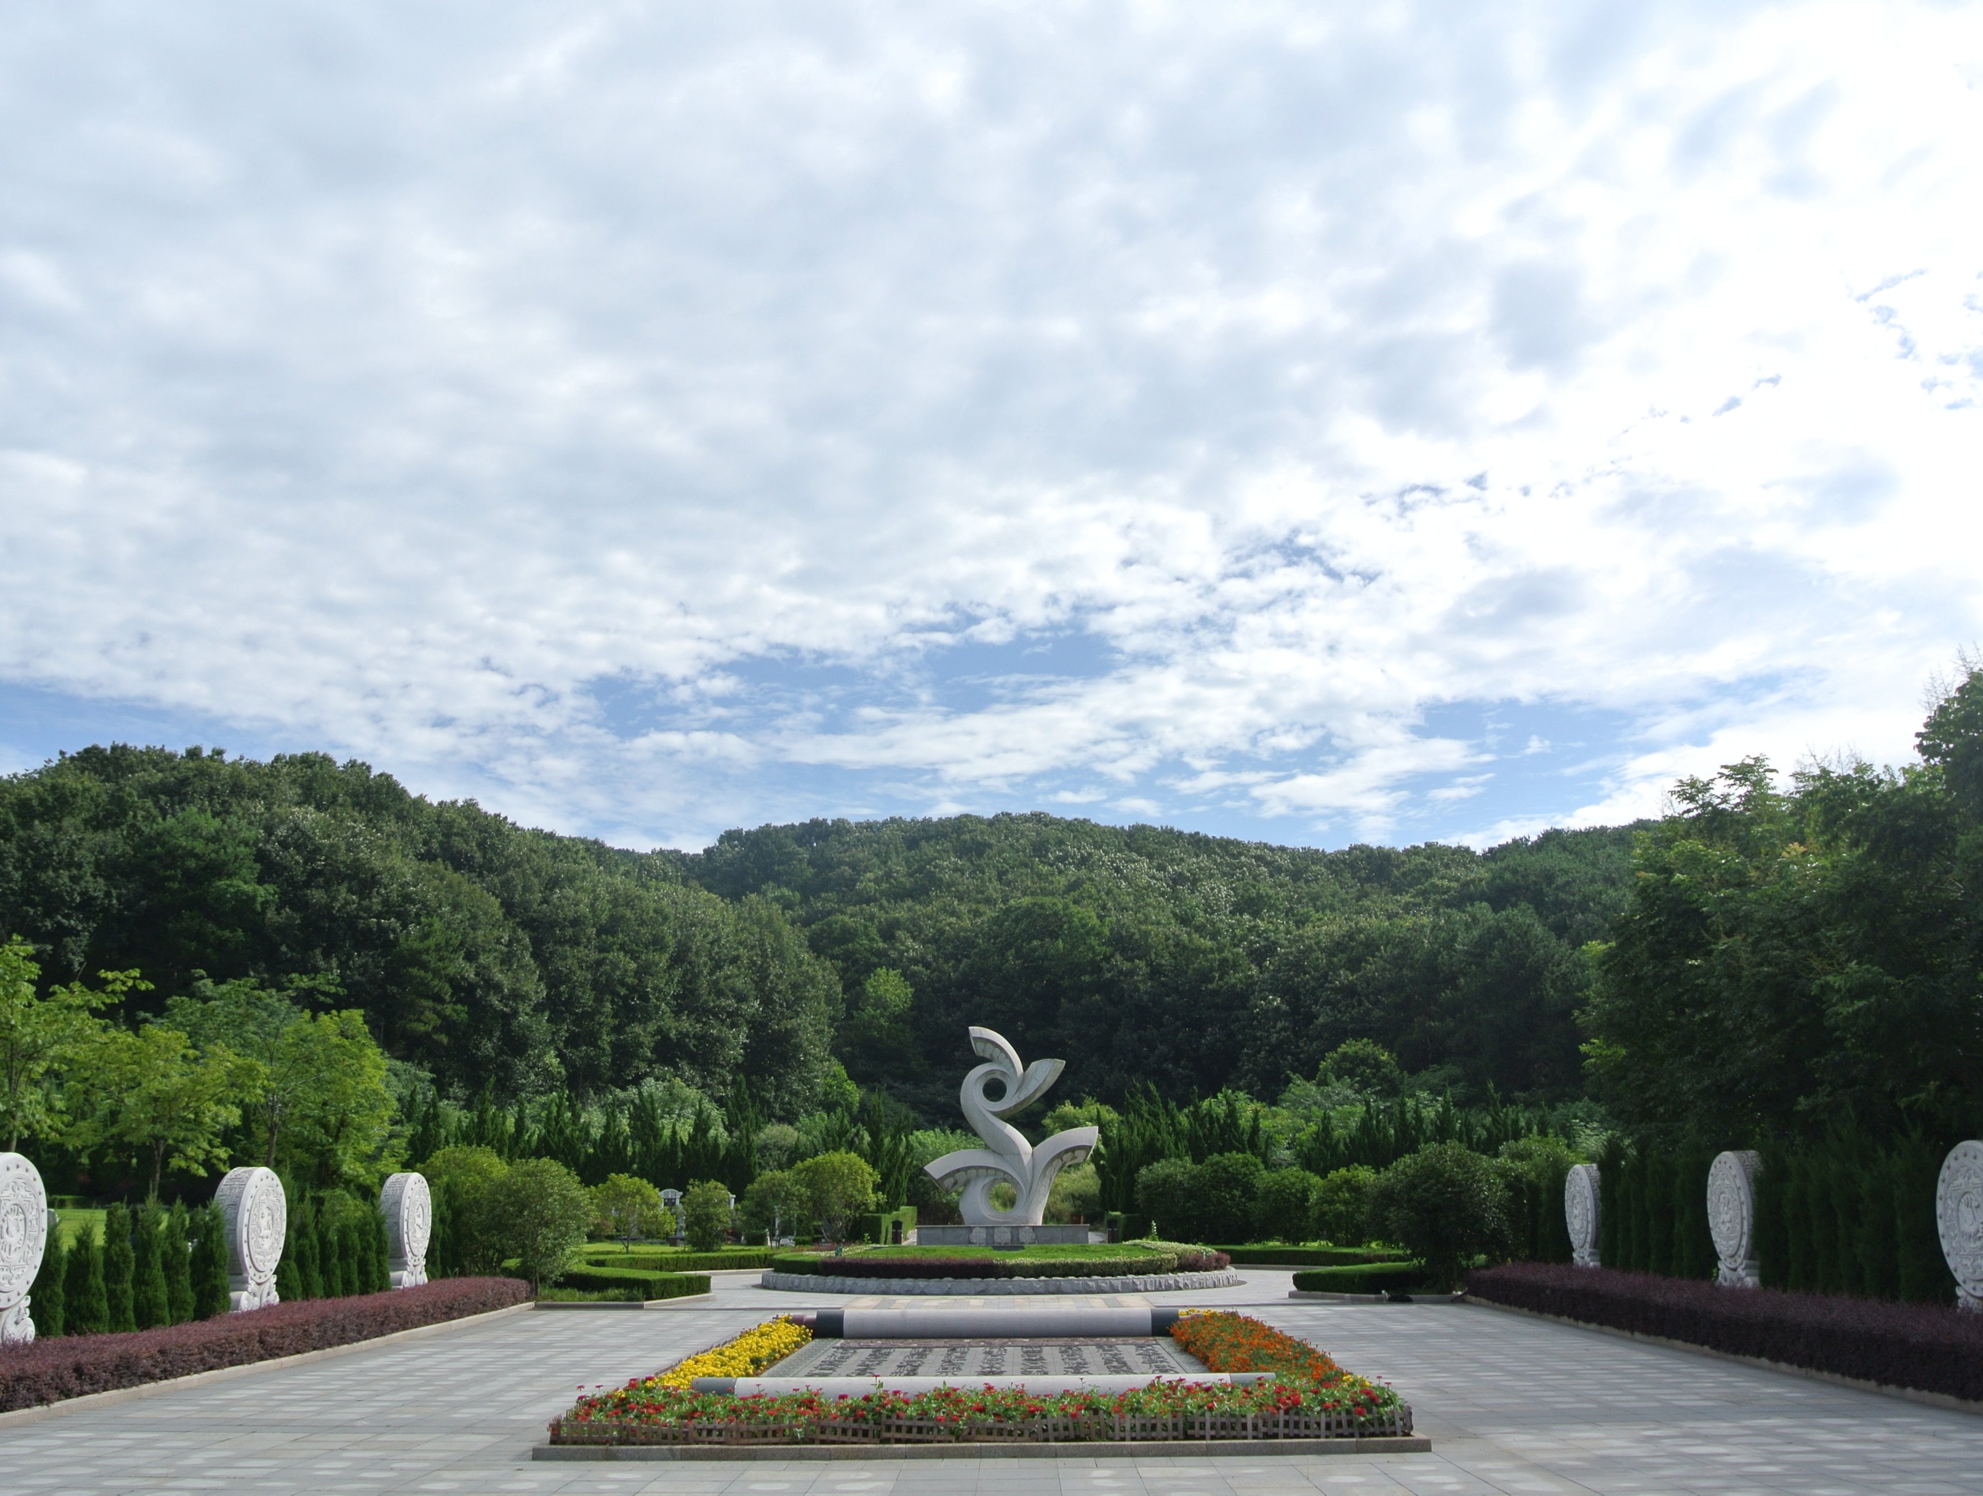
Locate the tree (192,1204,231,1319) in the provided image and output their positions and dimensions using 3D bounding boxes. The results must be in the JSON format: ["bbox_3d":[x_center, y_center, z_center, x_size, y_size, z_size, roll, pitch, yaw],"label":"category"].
[{"bbox_3d":[-9.283,6.252,22.281,0.450,1.620,0.450,0,-14,0],"label":"tree"}]

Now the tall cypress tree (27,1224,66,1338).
[{"bbox_3d":[-9.307,5.406,18.401,0.420,1.420,0.420,0,-14,0],"label":"tall cypress tree"}]

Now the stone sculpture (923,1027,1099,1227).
[{"bbox_3d":[0.445,8.071,39.809,3.765,4.170,1.113,0,-14,0],"label":"stone sculpture"}]

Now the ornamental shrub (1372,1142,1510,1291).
[{"bbox_3d":[8.038,8.292,33.183,2.429,2.581,2.328,0,-14,0],"label":"ornamental shrub"}]

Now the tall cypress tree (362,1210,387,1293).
[{"bbox_3d":[-9.245,7.701,28.032,0.400,1.540,0.400,0,-14,0],"label":"tall cypress tree"}]

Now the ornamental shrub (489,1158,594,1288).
[{"bbox_3d":[-7.954,8.418,32.964,1.822,2.328,1.822,0,-14,0],"label":"ornamental shrub"}]

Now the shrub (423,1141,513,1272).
[{"bbox_3d":[-10.279,9.115,36.339,2.024,2.672,2.024,0,-14,0],"label":"shrub"}]

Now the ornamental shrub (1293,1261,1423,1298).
[{"bbox_3d":[6.552,9.353,32.928,2.436,0.386,2.184,-1,-14,0],"label":"ornamental shrub"}]

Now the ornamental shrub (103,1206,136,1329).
[{"bbox_3d":[-9.298,5.706,19.923,0.380,1.560,0.380,0,-14,0],"label":"ornamental shrub"}]

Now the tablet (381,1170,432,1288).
[{"bbox_3d":[-9.366,7.873,29.902,0.386,2.050,1.445,-1,-14,0],"label":"tablet"}]

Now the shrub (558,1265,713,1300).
[{"bbox_3d":[-6.733,9.845,34.490,1.721,0.385,5.263,8,-16,-30],"label":"shrub"}]

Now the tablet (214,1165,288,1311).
[{"bbox_3d":[-10.290,6.877,25.893,0.425,2.085,1.660,0,-14,0],"label":"tablet"}]

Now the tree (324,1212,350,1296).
[{"bbox_3d":[-9.396,7.389,26.686,0.403,1.546,0.403,-1,-14,0],"label":"tree"}]

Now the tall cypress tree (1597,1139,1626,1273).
[{"bbox_3d":[9.450,7.211,28.427,0.487,2.402,0.487,-1,-14,0],"label":"tall cypress tree"}]

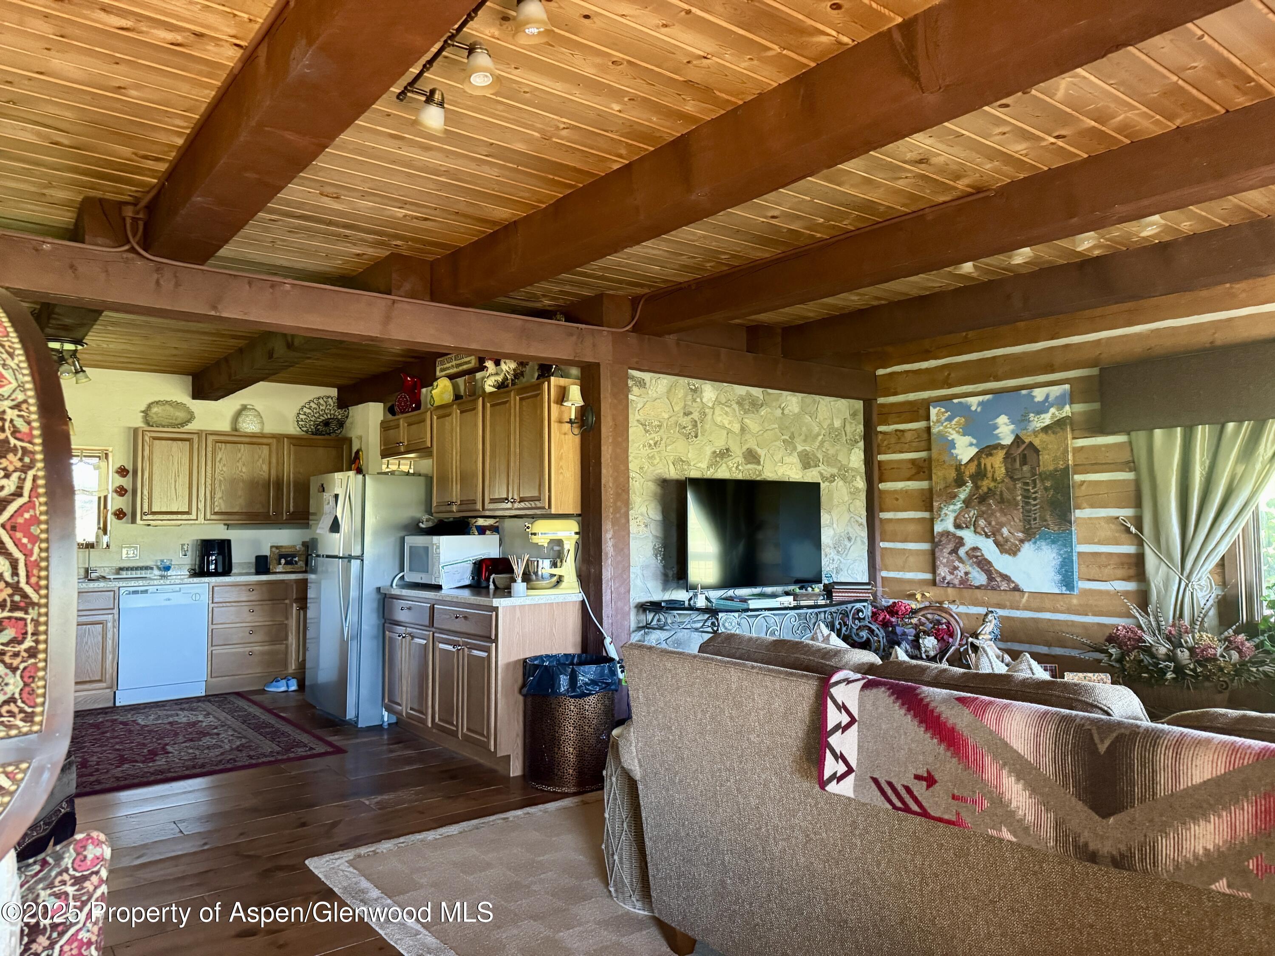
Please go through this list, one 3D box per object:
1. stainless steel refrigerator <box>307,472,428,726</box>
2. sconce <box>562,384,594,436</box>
[{"bbox_3d":[-1.830,0.826,6.285,0.760,1.655,0.800,2,-4,-39],"label":"stainless steel refrigerator"},{"bbox_3d":[-0.333,-0.373,4.871,0.170,0.280,0.125,2,-4,-39],"label":"sconce"}]

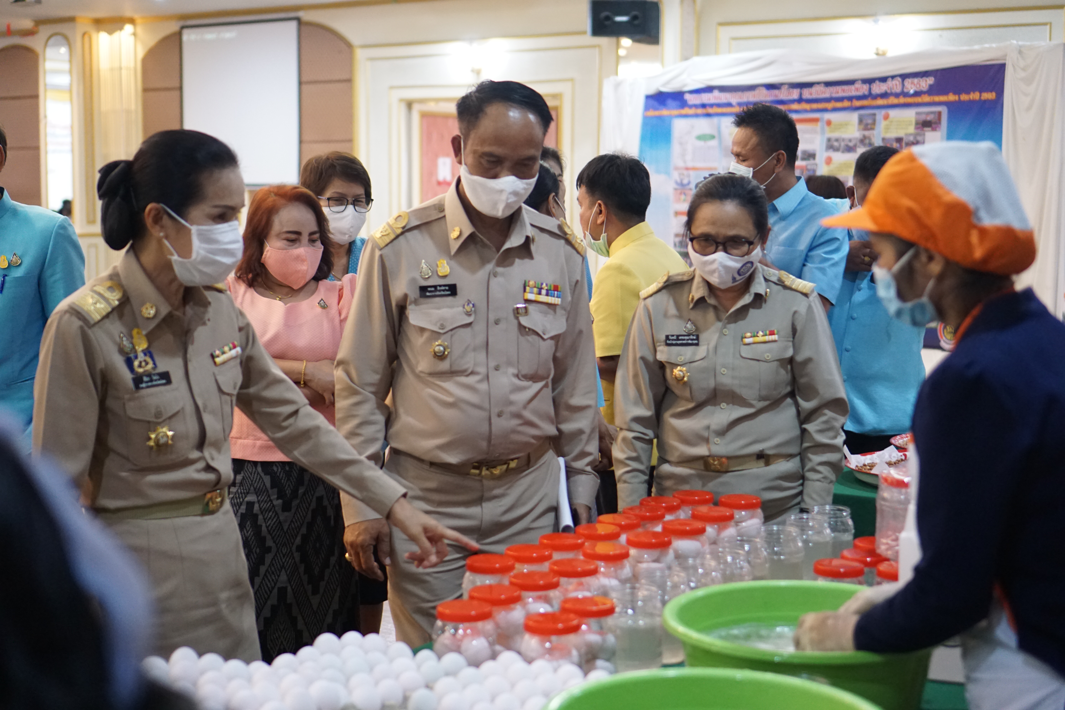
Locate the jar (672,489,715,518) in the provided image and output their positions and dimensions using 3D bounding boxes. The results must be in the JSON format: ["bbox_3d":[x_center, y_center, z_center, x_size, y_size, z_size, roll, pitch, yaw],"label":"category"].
[{"bbox_3d":[0.354,0.380,3.394,0.098,0.145,0.098,0,6,0],"label":"jar"}]

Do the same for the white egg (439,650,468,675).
[{"bbox_3d":[-0.123,0.490,2.400,0.043,0.056,0.043,0,6,0],"label":"white egg"}]

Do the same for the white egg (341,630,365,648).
[{"bbox_3d":[-0.293,0.479,2.514,0.043,0.056,0.043,0,7,0],"label":"white egg"}]

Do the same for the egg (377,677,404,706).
[{"bbox_3d":[-0.217,0.519,2.350,0.044,0.056,0.044,1,7,0],"label":"egg"}]

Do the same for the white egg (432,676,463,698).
[{"bbox_3d":[-0.127,0.507,2.295,0.043,0.056,0.043,0,7,0],"label":"white egg"}]

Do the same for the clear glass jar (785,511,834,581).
[{"bbox_3d":[0.565,0.399,3.148,0.100,0.132,0.100,0,6,0],"label":"clear glass jar"}]

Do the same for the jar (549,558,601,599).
[{"bbox_3d":[0.072,0.431,2.713,0.101,0.128,0.101,0,7,0],"label":"jar"}]

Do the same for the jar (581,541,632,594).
[{"bbox_3d":[0.142,0.447,2.998,0.102,0.145,0.102,1,7,0],"label":"jar"}]

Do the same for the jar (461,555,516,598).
[{"bbox_3d":[-0.076,0.445,2.795,0.098,0.145,0.098,0,6,0],"label":"jar"}]

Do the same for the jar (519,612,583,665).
[{"bbox_3d":[0.032,0.501,2.498,0.102,0.145,0.102,1,7,0],"label":"jar"}]

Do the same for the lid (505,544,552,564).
[{"bbox_3d":[-0.006,0.362,2.805,0.086,0.015,0.086,0,7,0],"label":"lid"}]

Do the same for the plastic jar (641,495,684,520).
[{"bbox_3d":[0.275,0.380,3.307,0.100,0.135,0.100,0,6,0],"label":"plastic jar"}]

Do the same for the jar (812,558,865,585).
[{"bbox_3d":[0.557,0.454,2.808,0.102,0.145,0.102,1,7,0],"label":"jar"}]

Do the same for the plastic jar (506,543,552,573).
[{"bbox_3d":[-0.006,0.436,2.874,0.098,0.145,0.098,0,6,0],"label":"plastic jar"}]

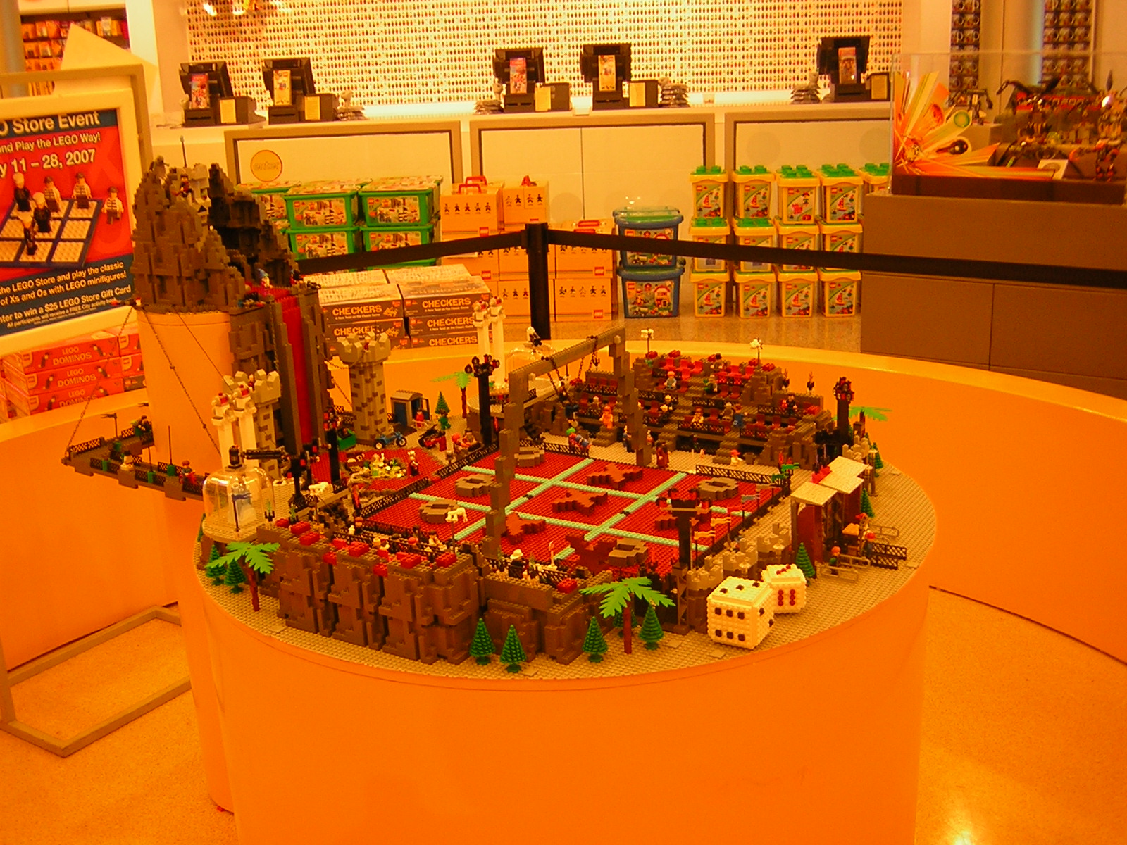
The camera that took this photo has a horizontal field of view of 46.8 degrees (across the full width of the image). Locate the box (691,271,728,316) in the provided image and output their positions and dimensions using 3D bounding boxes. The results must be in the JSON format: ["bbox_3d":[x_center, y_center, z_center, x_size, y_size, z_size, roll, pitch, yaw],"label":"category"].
[{"bbox_3d":[0.836,-0.752,7.421,0.215,0.260,0.205,0,17,7],"label":"box"}]

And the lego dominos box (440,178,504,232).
[{"bbox_3d":[-0.528,-1.213,7.403,0.320,0.285,0.300,-1,17,4],"label":"lego dominos box"}]

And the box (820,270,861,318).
[{"bbox_3d":[1.546,-0.740,7.288,0.208,0.268,0.208,-2,17,2],"label":"box"}]

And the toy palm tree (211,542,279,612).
[{"bbox_3d":[-0.447,0.225,1.878,0.122,0.102,0.118,1,17,12],"label":"toy palm tree"}]

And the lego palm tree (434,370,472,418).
[{"bbox_3d":[-0.210,-0.057,2.760,0.132,0.100,0.124,-3,17,-2],"label":"lego palm tree"}]

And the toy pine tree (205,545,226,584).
[{"bbox_3d":[-0.532,0.217,1.990,0.032,0.064,0.032,-2,17,1],"label":"toy pine tree"}]

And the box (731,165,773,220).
[{"bbox_3d":[1.056,-1.288,7.290,0.210,0.265,0.210,-1,17,5],"label":"box"}]

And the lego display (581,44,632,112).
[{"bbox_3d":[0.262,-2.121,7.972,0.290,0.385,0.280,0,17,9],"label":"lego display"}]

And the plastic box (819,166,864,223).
[{"bbox_3d":[1.497,-1.221,7.007,0.210,0.265,0.210,-1,17,6],"label":"plastic box"}]

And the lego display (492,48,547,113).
[{"bbox_3d":[-0.293,-2.247,8.532,0.330,0.400,0.290,-2,17,1],"label":"lego display"}]

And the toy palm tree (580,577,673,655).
[{"bbox_3d":[0.083,0.254,1.695,0.124,0.102,0.118,-8,18,-16],"label":"toy palm tree"}]

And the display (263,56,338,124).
[{"bbox_3d":[-1.715,-2.183,8.541,0.450,0.405,0.310,-4,17,-4],"label":"display"}]

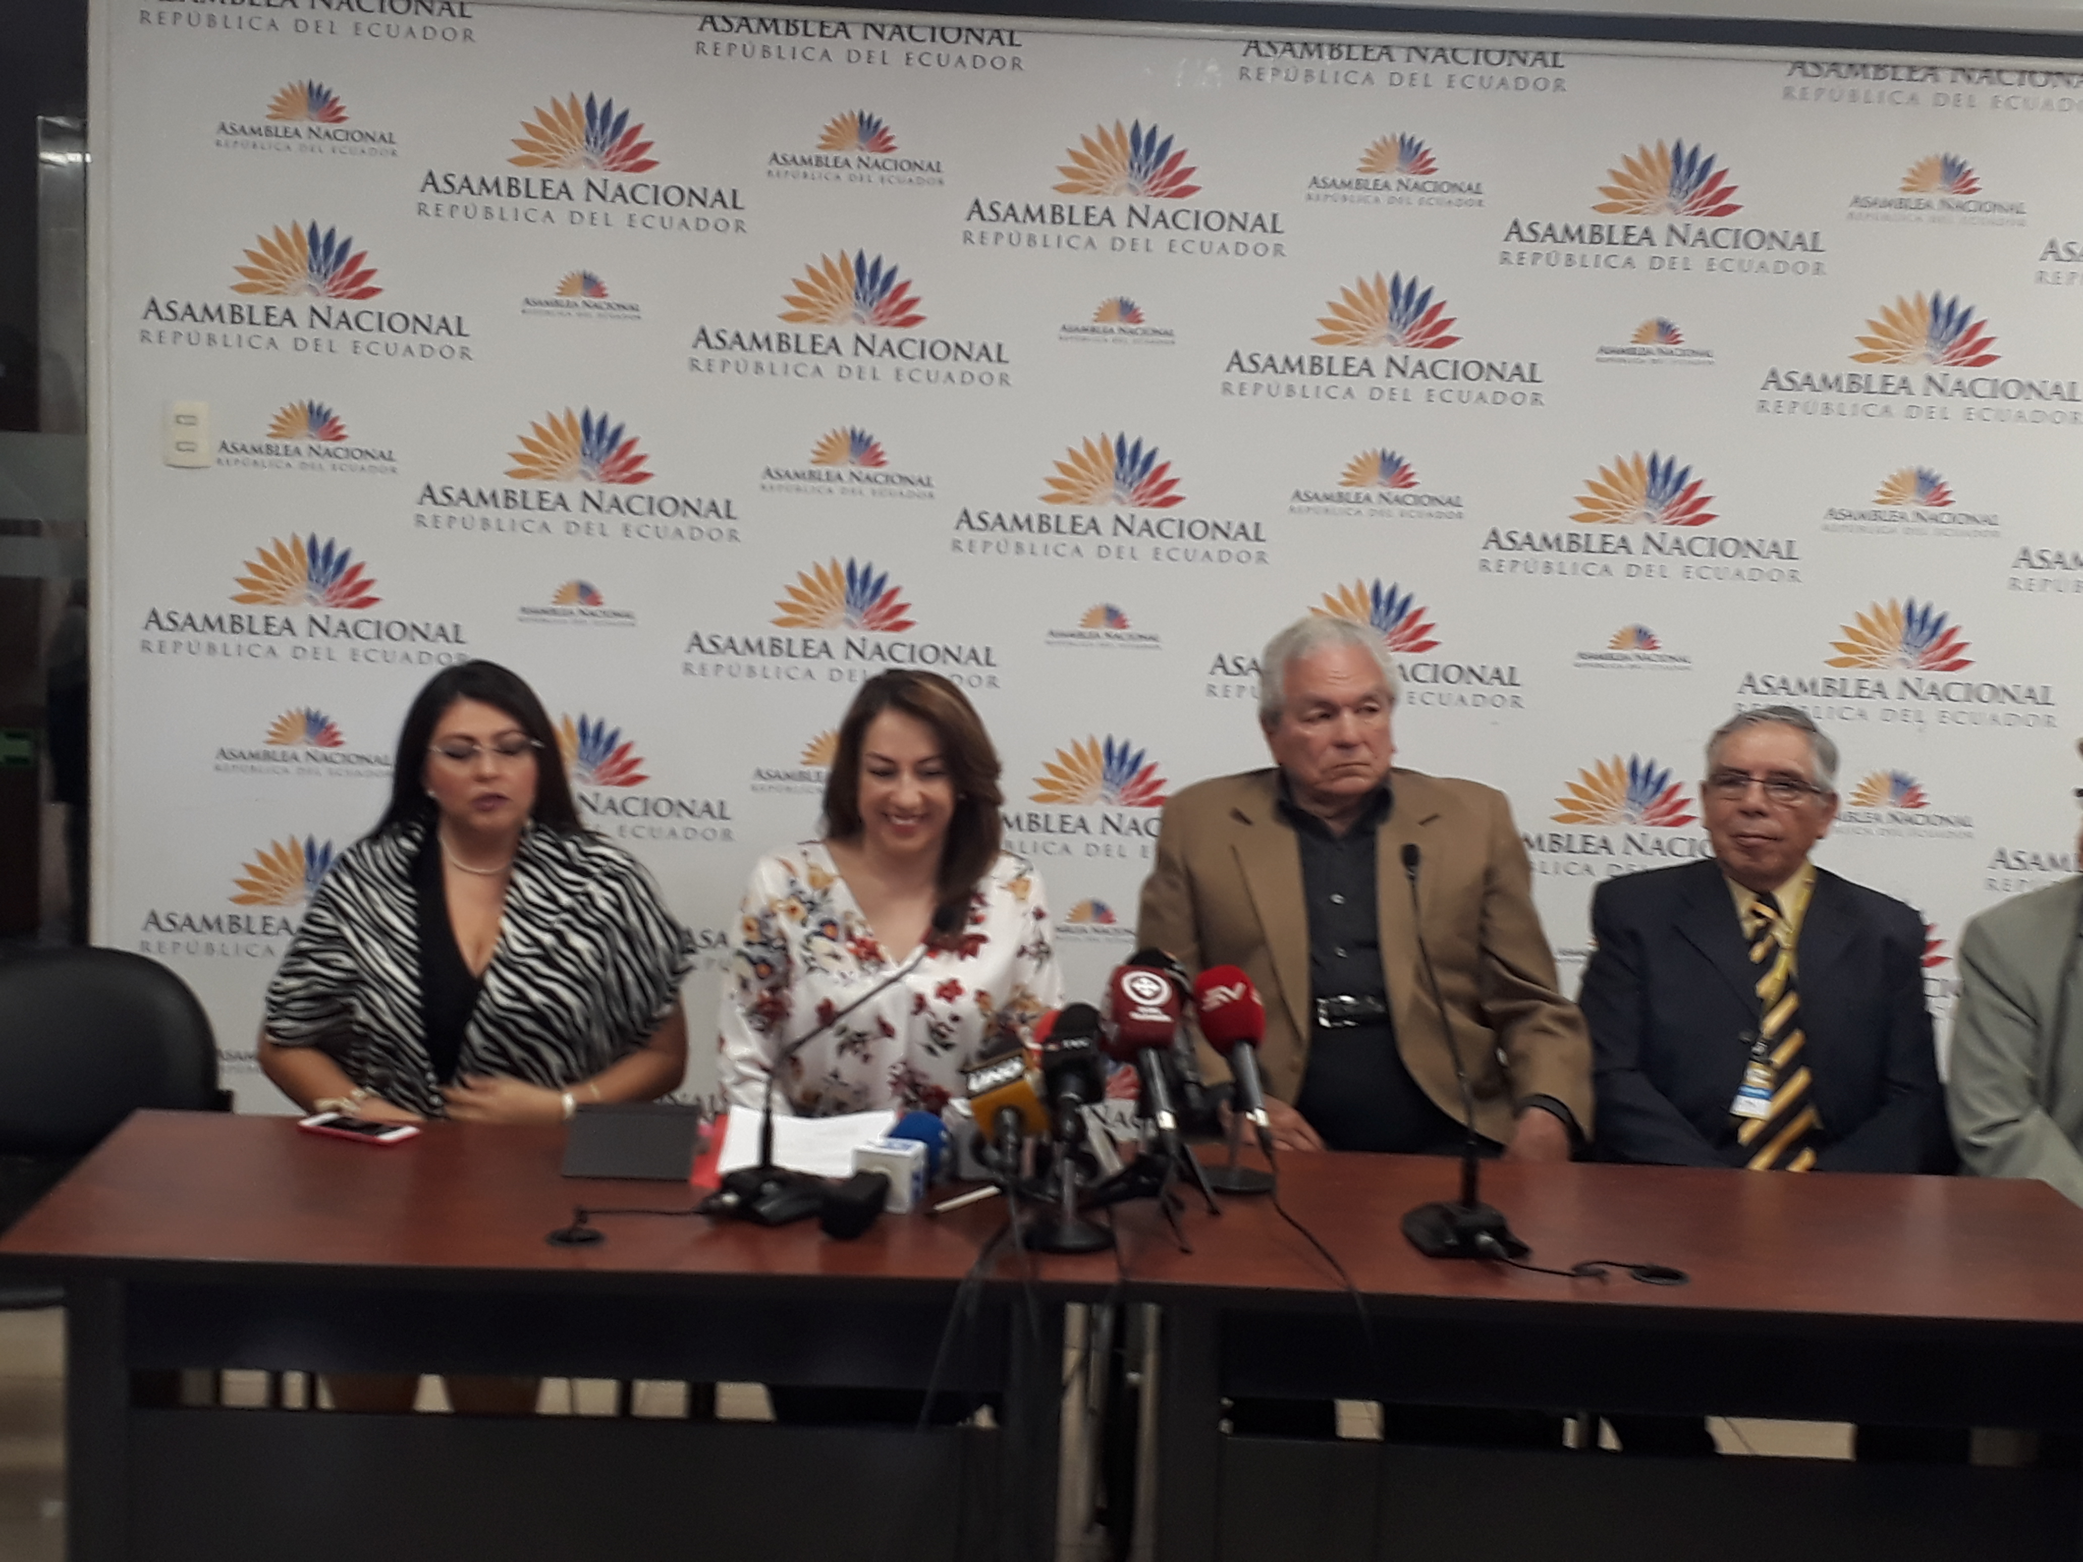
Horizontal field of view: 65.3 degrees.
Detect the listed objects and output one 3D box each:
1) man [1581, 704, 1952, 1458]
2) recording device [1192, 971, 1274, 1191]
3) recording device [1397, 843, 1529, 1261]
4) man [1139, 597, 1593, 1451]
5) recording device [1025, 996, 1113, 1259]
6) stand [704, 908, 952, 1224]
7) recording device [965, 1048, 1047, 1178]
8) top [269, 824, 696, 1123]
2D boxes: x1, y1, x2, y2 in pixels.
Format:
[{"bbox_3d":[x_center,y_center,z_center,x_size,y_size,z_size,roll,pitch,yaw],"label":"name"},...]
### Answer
[{"bbox_3d":[0.986,0.563,2.251,0.530,1.335,0.740,3,4,9],"label":"man"},{"bbox_3d":[0.239,0.356,1.960,0.100,0.260,0.170,2,4,-9],"label":"recording device"},{"bbox_3d":[0.467,0.292,1.798,0.130,0.435,0.160,1,4,-14],"label":"recording device"},{"bbox_3d":[0.407,0.492,2.289,0.600,1.430,0.580,3,4,4],"label":"man"},{"bbox_3d":[0.036,0.370,1.799,0.100,0.240,0.190,2,4,-4],"label":"recording device"},{"bbox_3d":[-0.221,0.304,1.868,0.310,0.340,0.130,-2,6,-43],"label":"stand"},{"bbox_3d":[-0.040,0.354,1.766,0.065,0.075,0.220,-14,20,2],"label":"recording device"},{"bbox_3d":[-0.759,0.263,2.228,0.580,0.450,0.330,2,4,-3],"label":"top"}]

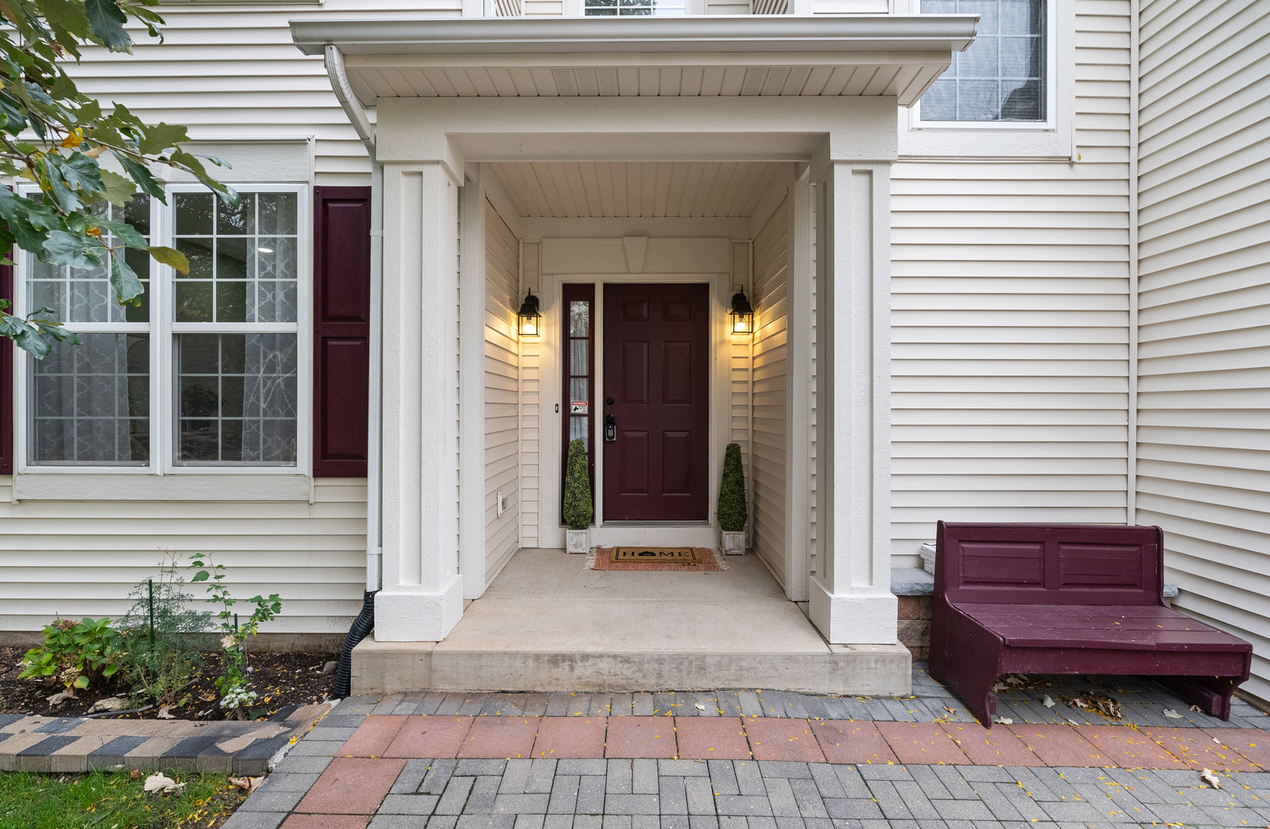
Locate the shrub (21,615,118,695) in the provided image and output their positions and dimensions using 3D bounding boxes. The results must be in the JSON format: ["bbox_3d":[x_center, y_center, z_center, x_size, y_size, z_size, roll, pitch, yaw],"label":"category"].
[{"bbox_3d":[-3.100,1.310,3.120,0.550,0.410,0.500,0,1,0],"label":"shrub"}]

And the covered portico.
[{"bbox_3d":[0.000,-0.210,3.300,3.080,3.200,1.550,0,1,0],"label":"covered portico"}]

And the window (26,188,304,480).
[{"bbox_3d":[-2.925,-0.525,3.520,1.790,1.790,0.100,0,1,0],"label":"window"}]

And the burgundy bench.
[{"bbox_3d":[2.145,0.980,2.760,1.130,0.820,0.590,0,1,0],"label":"burgundy bench"}]

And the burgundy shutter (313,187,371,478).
[{"bbox_3d":[-1.795,-0.505,3.480,0.360,1.790,0.040,0,1,0],"label":"burgundy shutter"}]

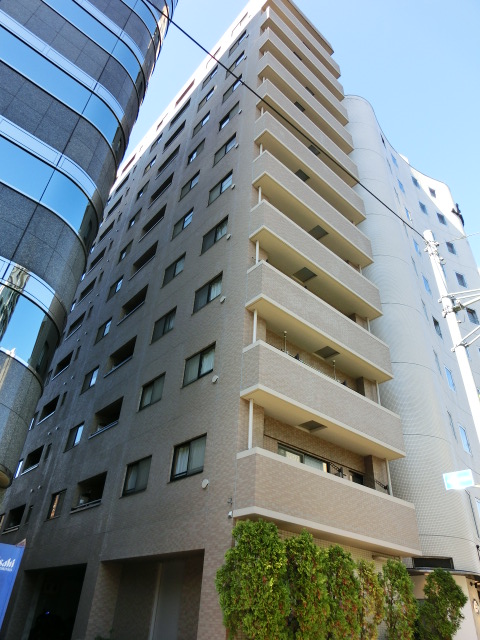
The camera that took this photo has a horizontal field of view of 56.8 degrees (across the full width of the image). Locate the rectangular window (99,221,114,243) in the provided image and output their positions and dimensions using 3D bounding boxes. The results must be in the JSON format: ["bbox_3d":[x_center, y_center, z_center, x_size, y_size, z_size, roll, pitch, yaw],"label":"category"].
[{"bbox_3d":[-9.958,-6.675,33.446,0.200,1.050,2.390,29,-43,-31],"label":"rectangular window"}]

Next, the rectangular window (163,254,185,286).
[{"bbox_3d":[-2.754,-2.090,18.832,0.150,1.004,1.543,29,-43,-31],"label":"rectangular window"}]

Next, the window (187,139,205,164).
[{"bbox_3d":[-2.333,-8.964,23.853,0.150,1.004,1.543,29,-43,-31],"label":"window"}]

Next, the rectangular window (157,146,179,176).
[{"bbox_3d":[-4.518,-9.941,28.178,0.200,1.050,2.520,29,-43,-31],"label":"rectangular window"}]

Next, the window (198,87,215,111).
[{"bbox_3d":[-2.049,-13.688,27.661,0.200,1.050,1.560,29,-43,-31],"label":"window"}]

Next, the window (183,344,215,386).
[{"bbox_3d":[-1.260,1.449,14.017,0.200,1.050,1.580,29,-43,-31],"label":"window"}]

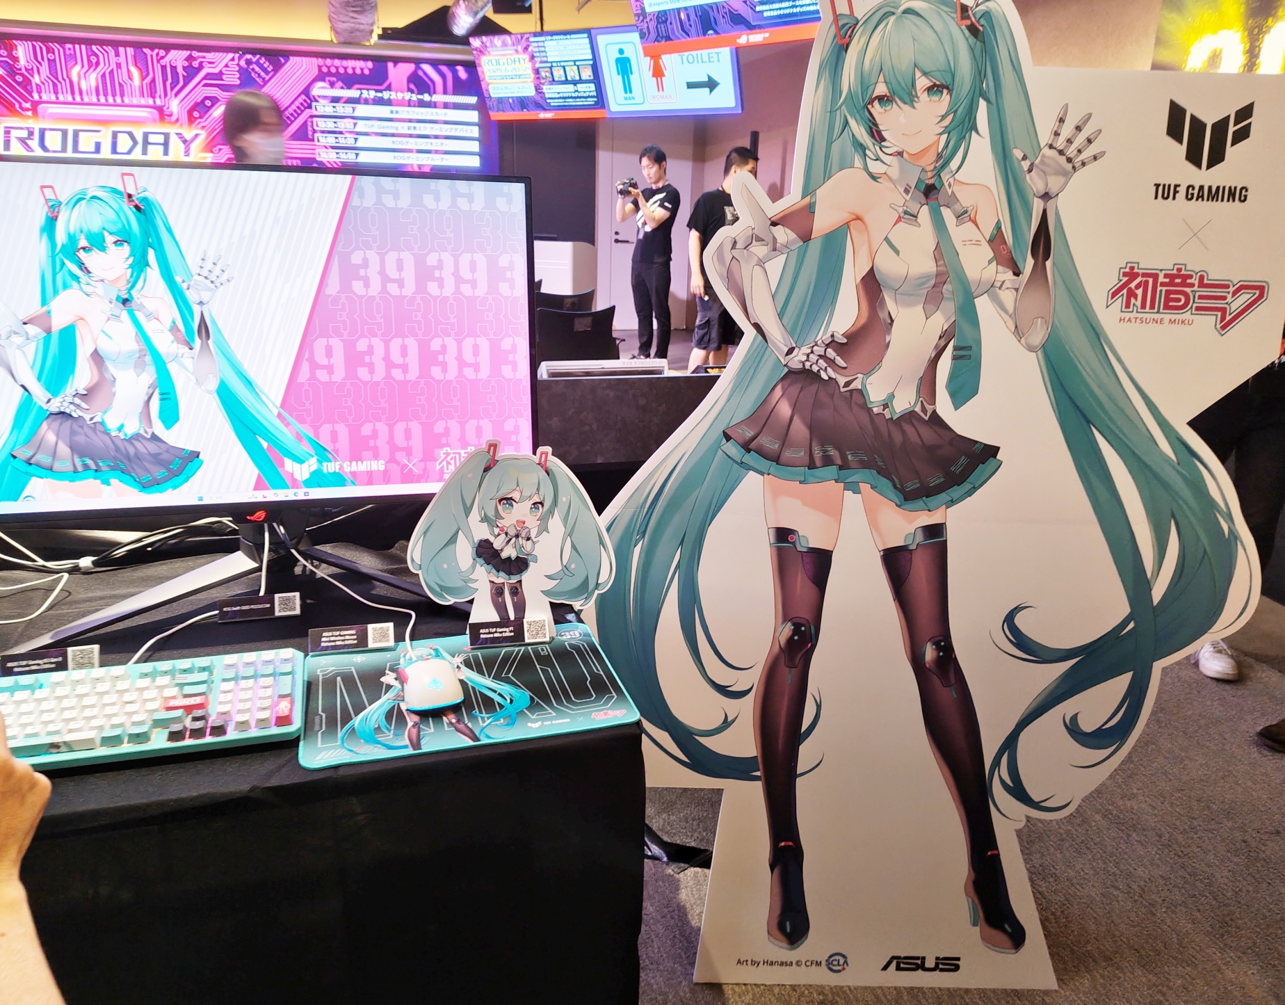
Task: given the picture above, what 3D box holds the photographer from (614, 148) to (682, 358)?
[{"bbox_3d":[0.082,-2.006,7.583,0.480,1.730,0.480,-14,23,-40],"label":"photographer"}]

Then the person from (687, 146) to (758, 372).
[{"bbox_3d":[0.593,-1.517,6.230,0.520,1.649,0.340,-16,24,-42],"label":"person"}]

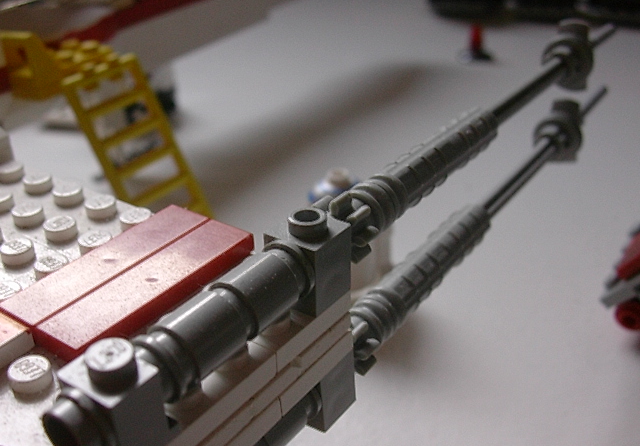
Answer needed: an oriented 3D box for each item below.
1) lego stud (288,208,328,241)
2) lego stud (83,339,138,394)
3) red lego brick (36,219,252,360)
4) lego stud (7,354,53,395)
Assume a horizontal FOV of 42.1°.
[{"bbox_3d":[-0.002,0.000,0.103,0.005,0.002,0.005,-1,30,1],"label":"lego stud"},{"bbox_3d":[-0.020,0.013,0.081,0.005,0.002,0.005,18,36,31],"label":"lego stud"},{"bbox_3d":[-0.022,0.009,0.111,0.008,0.003,0.032,18,36,31],"label":"red lego brick"},{"bbox_3d":[-0.034,0.018,0.098,0.005,0.002,0.005,-1,30,1],"label":"lego stud"}]

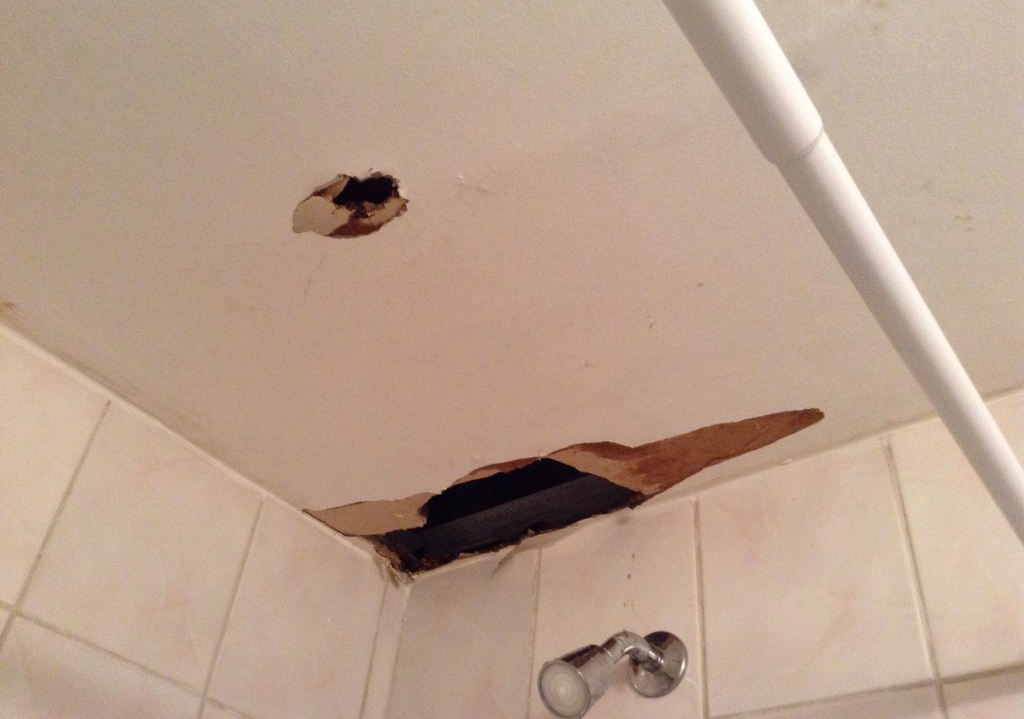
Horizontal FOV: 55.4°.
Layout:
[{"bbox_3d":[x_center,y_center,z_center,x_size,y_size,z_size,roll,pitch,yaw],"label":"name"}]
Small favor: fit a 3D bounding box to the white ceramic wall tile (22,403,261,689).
[{"bbox_3d":[-0.352,0.186,0.961,0.008,0.223,0.199,-24,-49,31],"label":"white ceramic wall tile"}]

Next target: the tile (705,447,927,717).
[{"bbox_3d":[0.265,0.199,0.891,0.199,0.229,0.008,-24,-49,31],"label":"tile"}]

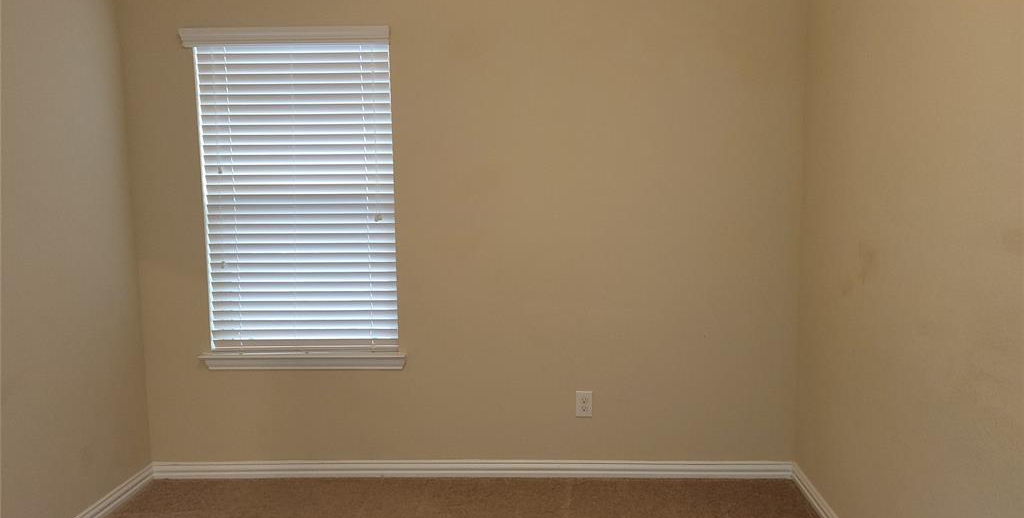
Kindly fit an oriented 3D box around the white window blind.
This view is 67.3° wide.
[{"bbox_3d":[-0.976,-0.285,3.465,0.913,1.461,0.075,-1,7,2],"label":"white window blind"}]

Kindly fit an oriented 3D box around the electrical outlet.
[{"bbox_3d":[0.333,0.668,3.535,0.072,0.116,0.012,-1,7,2],"label":"electrical outlet"}]

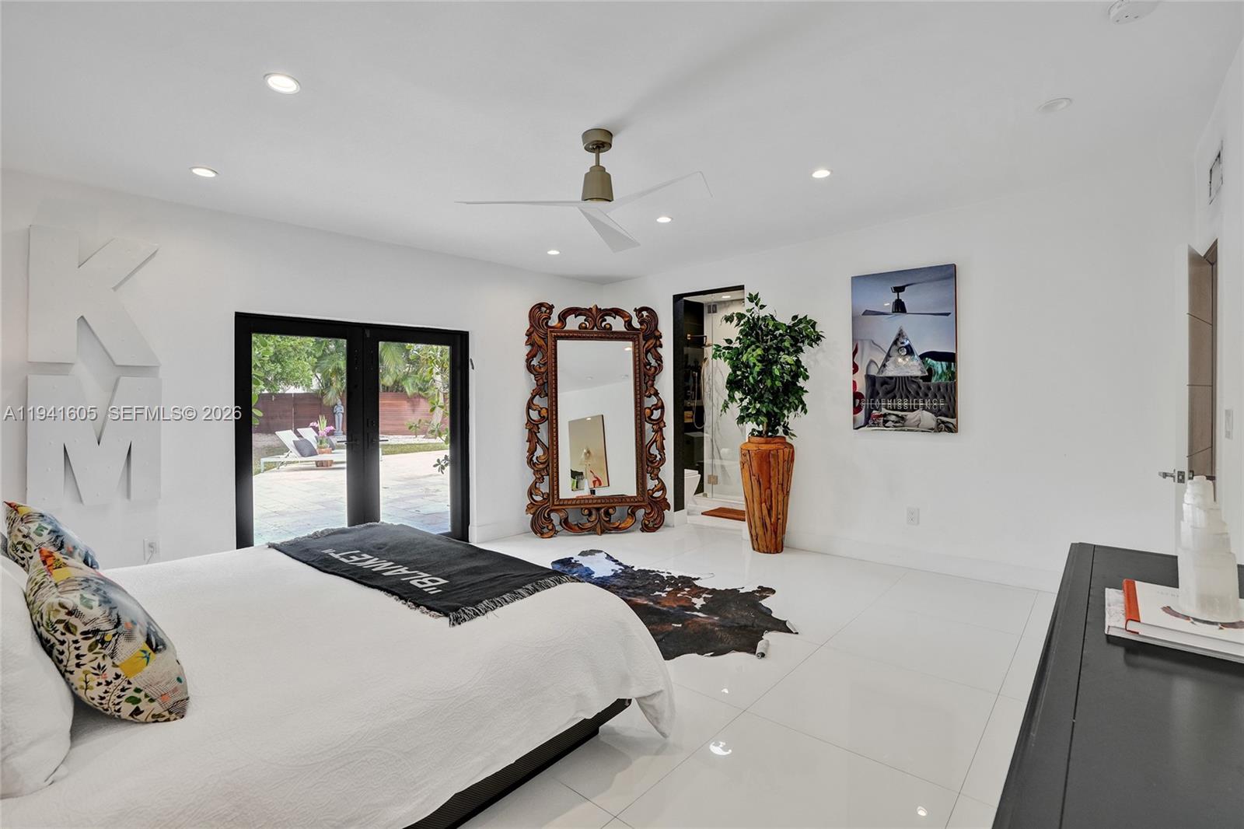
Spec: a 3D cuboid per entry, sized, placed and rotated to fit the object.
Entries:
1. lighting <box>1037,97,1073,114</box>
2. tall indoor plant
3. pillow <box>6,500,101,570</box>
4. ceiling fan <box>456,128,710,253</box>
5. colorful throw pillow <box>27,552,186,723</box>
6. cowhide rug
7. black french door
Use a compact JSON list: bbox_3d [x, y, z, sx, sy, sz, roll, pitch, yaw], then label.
[{"bbox_3d":[2.071,-1.476,2.640,0.135,0.030,0.135,0,1,42],"label":"lighting"},{"bbox_3d":[1.268,0.064,4.888,0.970,2.280,0.880,0,1,42],"label":"tall indoor plant"},{"bbox_3d":[-2.068,0.481,2.023,0.470,0.480,0.190,0,33,42],"label":"pillow"},{"bbox_3d":[-0.189,-1.227,2.808,1.240,0.399,1.320,0,1,-11],"label":"ceiling fan"},{"bbox_3d":[-1.237,0.474,1.320,0.470,0.480,0.190,0,28,42],"label":"colorful throw pillow"},{"bbox_3d":[0.180,1.214,3.869,1.490,0.020,2.350,-1,1,-33],"label":"cowhide rug"},{"bbox_3d":[-2.096,0.239,4.558,0.120,1.978,1.831,0,1,44],"label":"black french door"}]

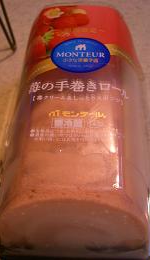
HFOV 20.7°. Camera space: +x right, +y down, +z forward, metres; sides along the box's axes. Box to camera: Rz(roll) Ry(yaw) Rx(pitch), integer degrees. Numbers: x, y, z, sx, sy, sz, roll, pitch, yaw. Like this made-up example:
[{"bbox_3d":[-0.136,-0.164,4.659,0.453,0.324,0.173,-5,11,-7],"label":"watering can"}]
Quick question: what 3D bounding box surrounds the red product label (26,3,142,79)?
[{"bbox_3d":[0.008,-0.056,0.274,0.083,0.028,0.072,2,49,2],"label":"red product label"}]

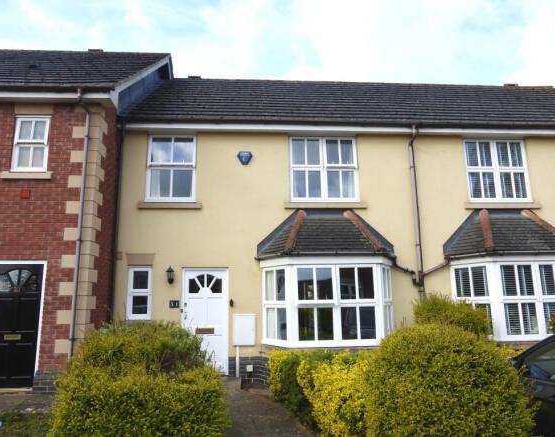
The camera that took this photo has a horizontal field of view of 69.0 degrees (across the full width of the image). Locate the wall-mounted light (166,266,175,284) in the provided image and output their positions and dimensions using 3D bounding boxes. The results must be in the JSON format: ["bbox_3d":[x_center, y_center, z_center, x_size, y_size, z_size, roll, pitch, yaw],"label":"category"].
[{"bbox_3d":[-2.098,1.122,7.942,0.172,0.356,0.220,0,-11,-5],"label":"wall-mounted light"}]

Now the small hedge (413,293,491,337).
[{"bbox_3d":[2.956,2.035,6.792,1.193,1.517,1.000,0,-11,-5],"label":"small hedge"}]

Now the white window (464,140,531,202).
[{"bbox_3d":[4.971,-1.066,9.125,1.456,1.439,0.120,0,-11,-5],"label":"white window"}]

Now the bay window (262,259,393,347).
[{"bbox_3d":[1.067,1.610,7.857,2.765,1.621,0.800,0,-11,-5],"label":"bay window"}]

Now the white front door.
[{"bbox_3d":[-1.414,2.037,8.015,0.901,2.050,0.120,0,-11,-5],"label":"white front door"}]

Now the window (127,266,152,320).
[{"bbox_3d":[-2.721,1.483,8.017,0.455,1.026,0.120,0,-11,-5],"label":"window"}]

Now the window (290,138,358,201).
[{"bbox_3d":[1.026,-1.059,8.807,1.485,1.439,0.120,0,-11,-5],"label":"window"}]

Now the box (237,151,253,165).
[{"bbox_3d":[-0.683,-1.262,8.587,0.330,0.307,0.080,0,-11,-5],"label":"box"}]

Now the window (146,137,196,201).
[{"bbox_3d":[-2.223,-1.053,8.545,1.015,1.439,0.120,0,-11,-5],"label":"window"}]

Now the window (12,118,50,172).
[{"bbox_3d":[-4.368,-1.317,7.196,0.594,1.040,0.122,0,-11,-5],"label":"window"}]

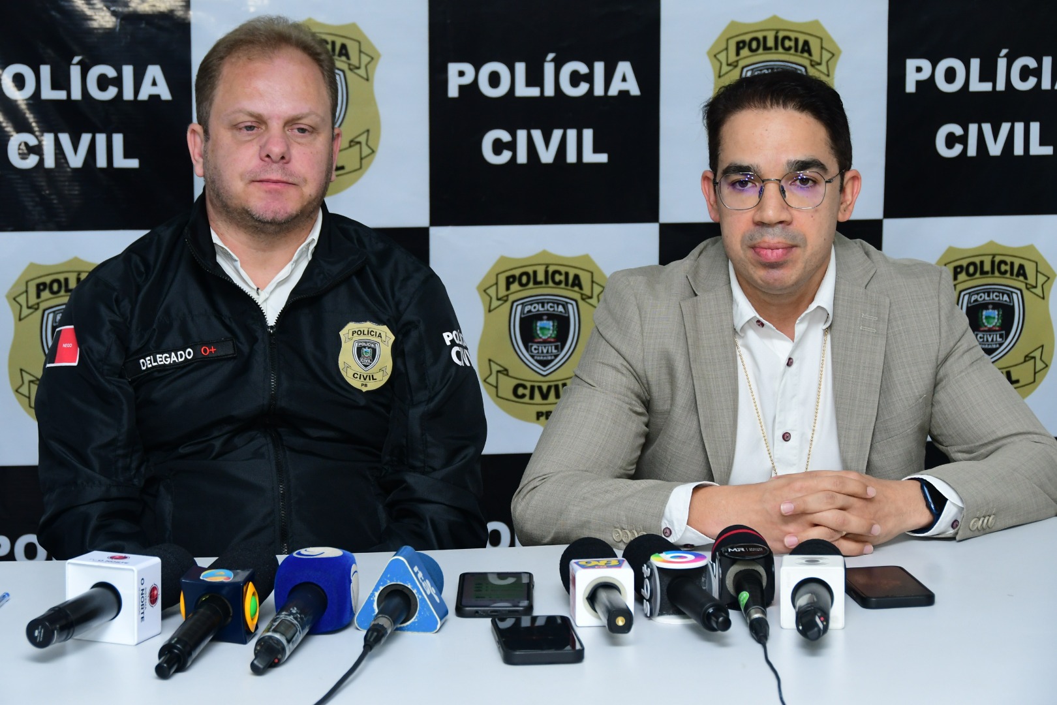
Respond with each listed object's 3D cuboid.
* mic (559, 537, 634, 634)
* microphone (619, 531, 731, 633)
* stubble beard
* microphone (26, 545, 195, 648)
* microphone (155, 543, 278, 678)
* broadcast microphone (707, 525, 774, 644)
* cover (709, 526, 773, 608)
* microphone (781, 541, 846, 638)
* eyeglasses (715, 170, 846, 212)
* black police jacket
[{"bbox_3d":[0.072,0.230,2.757,0.061,0.062,0.228,-1,10,-6],"label":"mic"},{"bbox_3d":[0.150,0.230,2.756,0.071,0.066,0.262,-2,10,-14],"label":"microphone"},{"bbox_3d":[-0.299,-0.182,3.250,0.148,0.102,0.120,-2,10,-14],"label":"stubble beard"},{"bbox_3d":[-0.401,0.235,2.701,0.075,0.073,0.252,4,10,20],"label":"microphone"},{"bbox_3d":[-0.304,0.244,2.678,0.068,0.064,0.300,1,16,8],"label":"microphone"},{"bbox_3d":[0.218,0.232,2.756,0.068,0.068,0.270,0,14,0],"label":"broadcast microphone"},{"bbox_3d":[0.218,0.214,2.826,0.068,0.068,0.125,0,14,0],"label":"cover"},{"bbox_3d":[0.275,0.232,2.747,0.062,0.062,0.252,1,10,6],"label":"microphone"},{"bbox_3d":[0.276,-0.178,3.120,0.138,0.046,0.142,1,10,7],"label":"eyeglasses"},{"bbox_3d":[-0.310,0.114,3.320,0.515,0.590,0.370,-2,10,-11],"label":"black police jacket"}]

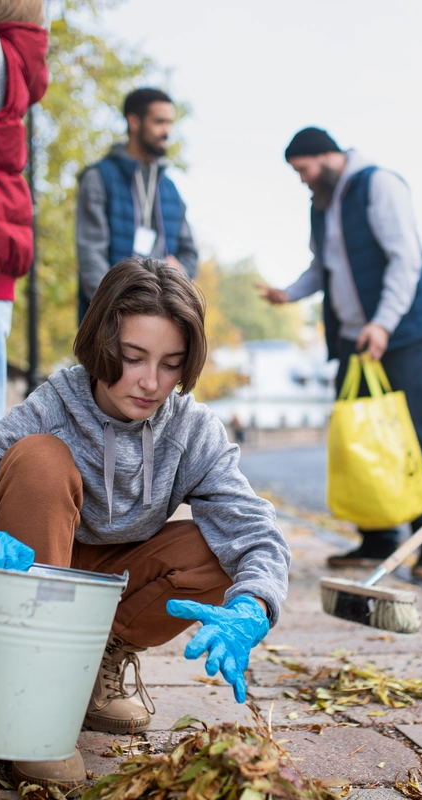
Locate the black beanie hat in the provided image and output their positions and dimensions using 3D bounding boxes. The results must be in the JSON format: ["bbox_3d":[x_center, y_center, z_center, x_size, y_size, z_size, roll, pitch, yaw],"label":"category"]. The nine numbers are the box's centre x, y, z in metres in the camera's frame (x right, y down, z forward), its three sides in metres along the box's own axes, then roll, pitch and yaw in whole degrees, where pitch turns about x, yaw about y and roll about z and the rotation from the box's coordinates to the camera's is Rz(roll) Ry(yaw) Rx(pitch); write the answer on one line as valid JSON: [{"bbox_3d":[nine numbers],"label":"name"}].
[{"bbox_3d":[0.361,-0.912,4.150,0.205,0.135,0.185,-9,0,-21],"label":"black beanie hat"}]

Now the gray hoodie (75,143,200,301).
[{"bbox_3d":[-0.275,-0.660,4.400,0.500,0.650,0.320,0,-1,-28],"label":"gray hoodie"}]

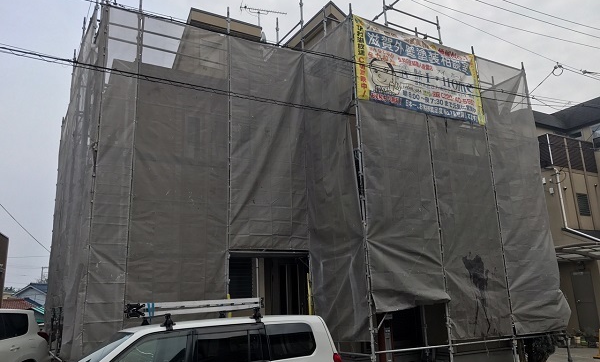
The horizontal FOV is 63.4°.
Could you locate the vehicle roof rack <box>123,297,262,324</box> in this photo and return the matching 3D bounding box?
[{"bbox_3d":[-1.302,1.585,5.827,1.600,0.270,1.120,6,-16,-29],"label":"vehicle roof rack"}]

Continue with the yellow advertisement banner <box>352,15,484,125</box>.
[{"bbox_3d":[2.633,-2.288,10.429,3.520,1.780,0.060,6,-16,-29],"label":"yellow advertisement banner"}]

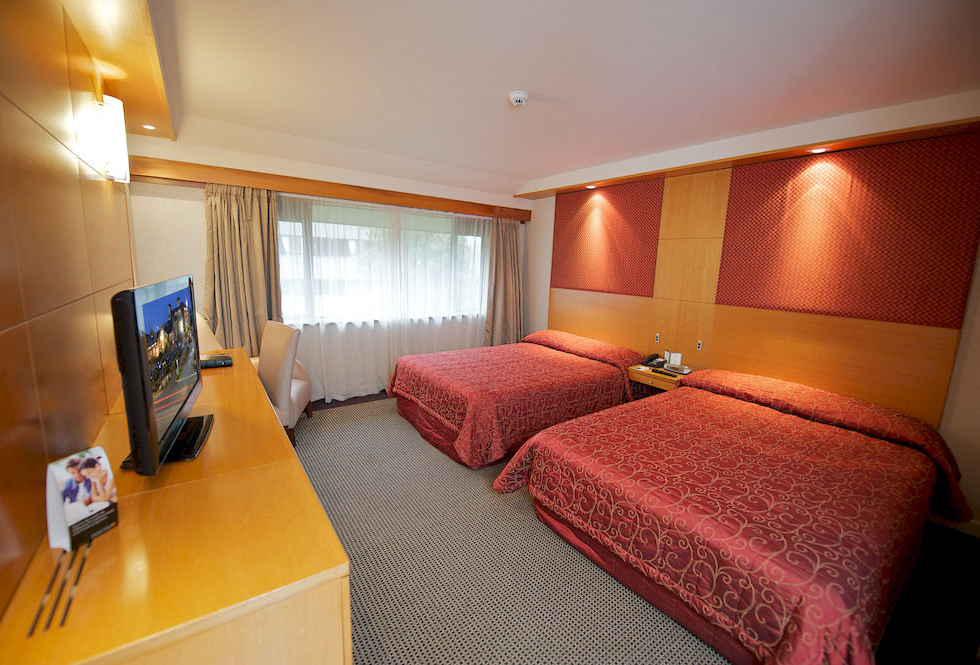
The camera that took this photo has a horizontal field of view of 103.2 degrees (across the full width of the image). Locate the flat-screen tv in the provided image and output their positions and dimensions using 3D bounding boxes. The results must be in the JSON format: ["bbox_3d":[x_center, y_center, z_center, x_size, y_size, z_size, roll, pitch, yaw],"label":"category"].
[{"bbox_3d":[-1.304,0.103,1.597,0.242,0.645,1.008,-4,12,-29],"label":"flat-screen tv"}]

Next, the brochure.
[{"bbox_3d":[-1.068,0.428,1.013,0.059,0.230,0.104,4,10,12],"label":"brochure"}]

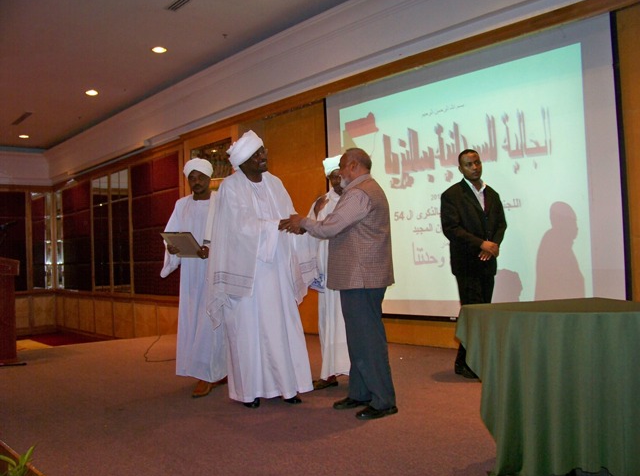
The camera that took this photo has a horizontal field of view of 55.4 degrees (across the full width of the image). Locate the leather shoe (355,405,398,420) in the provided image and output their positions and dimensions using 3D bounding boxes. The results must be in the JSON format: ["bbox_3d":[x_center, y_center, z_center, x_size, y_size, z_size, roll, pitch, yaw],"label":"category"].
[{"bbox_3d":[0.350,1.062,3.854,0.290,0.100,0.105,-2,-2,-17],"label":"leather shoe"}]

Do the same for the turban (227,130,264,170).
[{"bbox_3d":[-0.518,-0.613,4.274,0.270,0.225,0.225,-21,-11,30],"label":"turban"}]

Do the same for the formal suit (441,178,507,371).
[{"bbox_3d":[1.219,0.290,4.846,0.510,1.547,0.320,-2,-2,-25],"label":"formal suit"}]

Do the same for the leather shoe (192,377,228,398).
[{"bbox_3d":[-0.844,1.134,4.681,0.115,0.110,0.290,-3,-2,30],"label":"leather shoe"}]

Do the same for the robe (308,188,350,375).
[{"bbox_3d":[0.145,0.356,4.777,0.550,1.494,0.360,-3,-2,14],"label":"robe"}]

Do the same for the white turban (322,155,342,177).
[{"bbox_3d":[0.144,-0.565,4.757,0.230,0.175,0.250,-2,-2,-18],"label":"white turban"}]

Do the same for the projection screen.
[{"bbox_3d":[1.283,-0.462,6.156,0.070,2.630,3.321,-1,-2,-44],"label":"projection screen"}]

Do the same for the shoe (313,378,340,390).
[{"bbox_3d":[-0.003,1.100,4.713,0.275,0.105,0.105,-2,-2,-28],"label":"shoe"}]

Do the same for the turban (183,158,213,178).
[{"bbox_3d":[-0.963,-0.549,4.817,0.225,0.160,0.250,-2,-1,-3],"label":"turban"}]

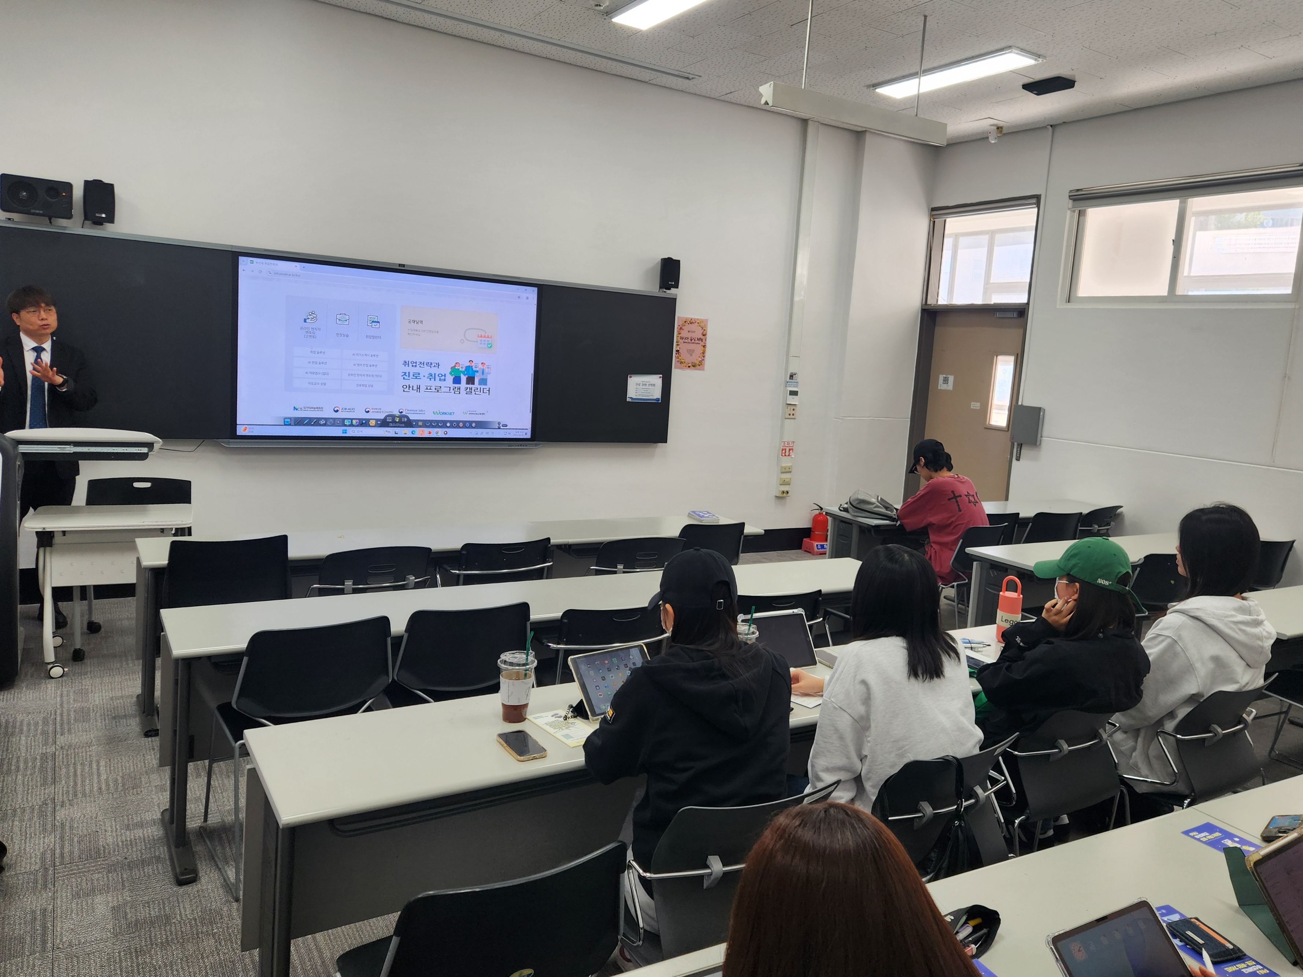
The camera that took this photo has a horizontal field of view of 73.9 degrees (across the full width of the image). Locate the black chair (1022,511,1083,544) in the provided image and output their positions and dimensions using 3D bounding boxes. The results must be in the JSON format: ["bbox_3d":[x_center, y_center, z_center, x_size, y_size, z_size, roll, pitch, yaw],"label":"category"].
[{"bbox_3d":[2.451,0.531,5.738,0.500,0.814,0.540,0,9,-25],"label":"black chair"}]

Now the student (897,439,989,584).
[{"bbox_3d":[1.802,0.313,5.590,0.540,1.270,0.720,-2,11,-37],"label":"student"}]

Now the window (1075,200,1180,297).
[{"bbox_3d":[3.487,-1.747,6.346,0.060,0.680,0.720,-1,10,-31],"label":"window"}]

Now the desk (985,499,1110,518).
[{"bbox_3d":[2.812,0.499,6.480,1.200,0.707,0.450,-1,10,-31],"label":"desk"}]

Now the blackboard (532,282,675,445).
[{"bbox_3d":[-0.339,-0.912,6.449,1.130,1.165,0.070,-1,10,-31],"label":"blackboard"}]

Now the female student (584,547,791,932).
[{"bbox_3d":[0.015,0.731,2.061,0.540,1.270,0.720,-2,11,-34],"label":"female student"}]

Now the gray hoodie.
[{"bbox_3d":[1.685,0.619,2.808,0.520,0.600,0.480,-2,10,-33],"label":"gray hoodie"}]

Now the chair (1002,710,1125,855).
[{"bbox_3d":[1.078,0.930,2.744,0.520,0.800,0.550,-1,10,-31],"label":"chair"}]

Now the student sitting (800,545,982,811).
[{"bbox_3d":[0.551,0.726,2.391,0.580,1.250,0.720,-2,11,-35],"label":"student sitting"}]

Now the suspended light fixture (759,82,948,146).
[{"bbox_3d":[1.146,-2.058,4.825,1.260,0.122,0.130,-1,9,-29],"label":"suspended light fixture"}]

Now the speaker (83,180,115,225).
[{"bbox_3d":[-2.996,-1.552,4.699,0.145,0.235,0.150,-2,11,-35],"label":"speaker"}]

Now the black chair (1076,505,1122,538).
[{"bbox_3d":[3.065,0.516,6.427,0.520,0.800,0.550,-3,11,-39],"label":"black chair"}]

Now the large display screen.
[{"bbox_3d":[-1.666,-0.859,5.659,1.930,1.090,0.090,-1,10,-31],"label":"large display screen"}]

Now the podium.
[{"bbox_3d":[-2.626,0.296,4.158,0.680,1.100,0.580,-1,10,-31],"label":"podium"}]

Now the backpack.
[{"bbox_3d":[1.511,0.098,5.800,0.290,0.160,0.450,-3,11,-39],"label":"backpack"}]

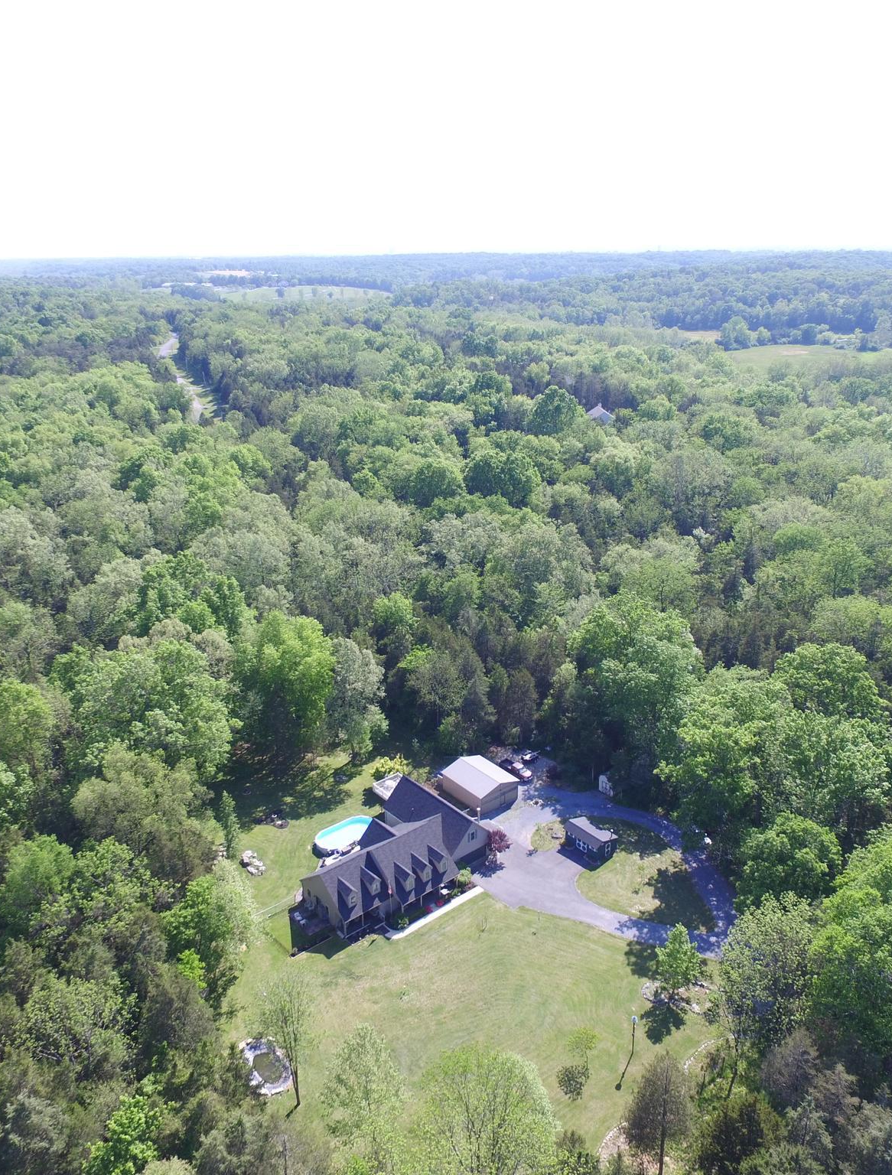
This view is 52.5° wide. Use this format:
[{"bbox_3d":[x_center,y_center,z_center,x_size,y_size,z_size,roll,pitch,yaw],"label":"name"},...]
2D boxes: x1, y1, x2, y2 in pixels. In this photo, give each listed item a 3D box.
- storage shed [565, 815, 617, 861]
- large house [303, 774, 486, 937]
[{"bbox_3d":[19.870,34.420,124.150,3.760,3.270,6.200,-15,25,-35],"label":"storage shed"},{"bbox_3d":[-6.980,34.420,118.680,23.950,7.560,16.350,-17,26,-38],"label":"large house"}]

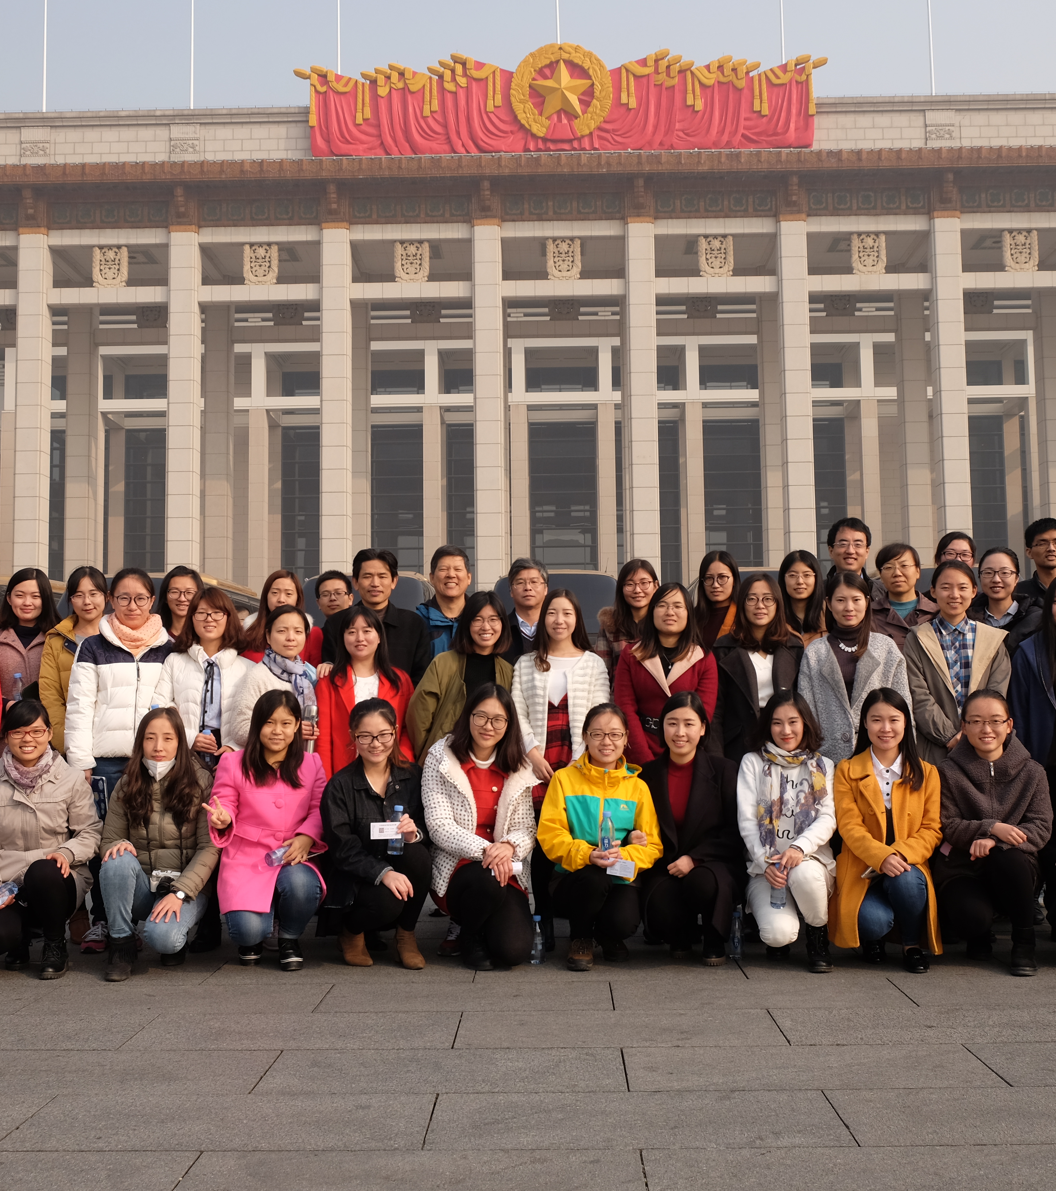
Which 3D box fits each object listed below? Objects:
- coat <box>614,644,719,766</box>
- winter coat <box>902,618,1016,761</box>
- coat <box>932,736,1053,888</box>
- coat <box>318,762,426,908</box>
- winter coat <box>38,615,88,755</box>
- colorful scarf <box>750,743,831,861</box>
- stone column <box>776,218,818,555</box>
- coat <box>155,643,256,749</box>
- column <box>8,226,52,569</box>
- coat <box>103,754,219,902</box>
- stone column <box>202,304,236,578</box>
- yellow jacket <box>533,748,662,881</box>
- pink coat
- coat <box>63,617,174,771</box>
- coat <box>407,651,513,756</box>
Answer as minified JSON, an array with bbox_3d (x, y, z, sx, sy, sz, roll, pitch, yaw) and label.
[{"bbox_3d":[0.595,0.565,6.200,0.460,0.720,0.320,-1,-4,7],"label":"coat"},{"bbox_3d":[1.801,0.503,6.030,0.460,0.800,0.330,-1,-5,7],"label":"winter coat"},{"bbox_3d":[1.760,0.816,5.440,0.420,0.550,0.420,-1,-5,7],"label":"coat"},{"bbox_3d":[-0.624,0.952,5.720,0.400,0.560,0.410,1,-5,-14],"label":"coat"},{"bbox_3d":[-1.993,0.444,6.450,0.430,0.750,0.290,0,-5,-9],"label":"winter coat"},{"bbox_3d":[1.024,0.810,5.600,0.320,0.480,0.240,-1,-5,0],"label":"colorful scarf"},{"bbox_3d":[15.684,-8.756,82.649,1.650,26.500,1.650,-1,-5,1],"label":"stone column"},{"bbox_3d":[-1.347,0.425,6.001,0.440,0.520,0.310,0,-5,-8],"label":"coat"},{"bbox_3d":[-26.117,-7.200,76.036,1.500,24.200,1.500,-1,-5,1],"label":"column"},{"bbox_3d":[-1.439,0.908,5.620,0.440,0.530,0.410,0,-5,-6],"label":"coat"},{"bbox_3d":[-17.909,-5.587,83.704,1.520,25.300,1.520,-1,-5,1],"label":"stone column"},{"bbox_3d":[0.282,0.885,5.700,0.490,0.550,0.370,-1,-5,0],"label":"yellow jacket"},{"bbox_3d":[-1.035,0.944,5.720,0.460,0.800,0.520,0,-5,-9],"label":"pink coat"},{"bbox_3d":[-1.761,0.426,6.270,0.520,0.660,0.320,1,-5,-19],"label":"coat"},{"bbox_3d":[-0.278,0.573,6.030,0.470,0.710,0.320,1,-5,-17],"label":"coat"}]

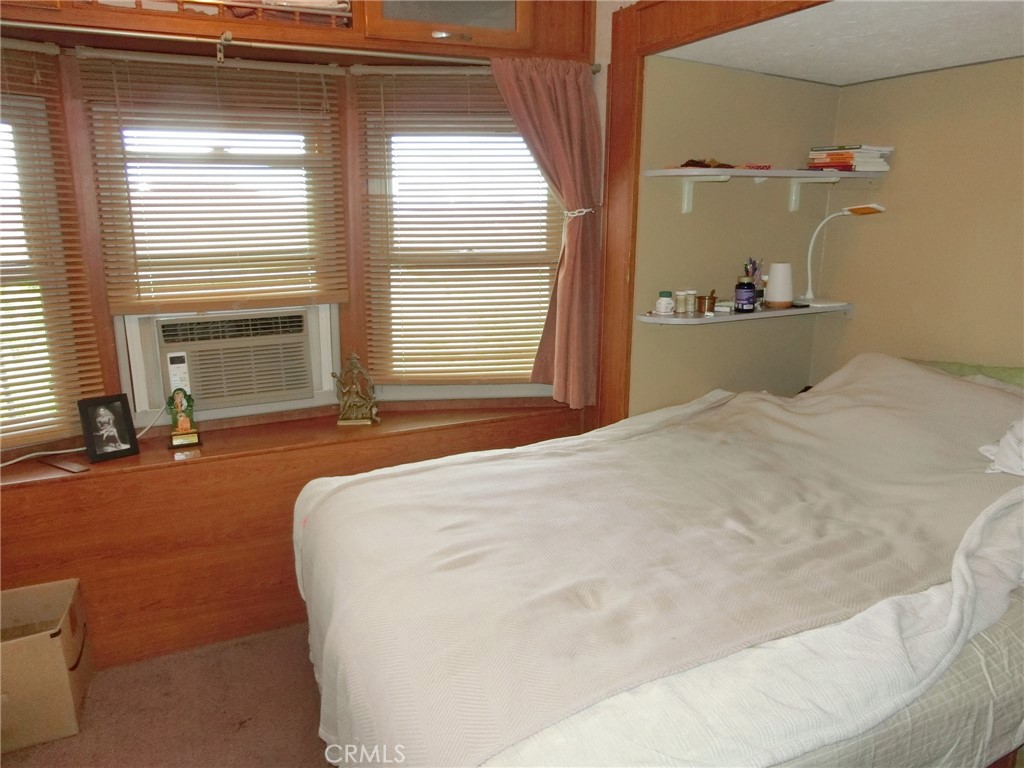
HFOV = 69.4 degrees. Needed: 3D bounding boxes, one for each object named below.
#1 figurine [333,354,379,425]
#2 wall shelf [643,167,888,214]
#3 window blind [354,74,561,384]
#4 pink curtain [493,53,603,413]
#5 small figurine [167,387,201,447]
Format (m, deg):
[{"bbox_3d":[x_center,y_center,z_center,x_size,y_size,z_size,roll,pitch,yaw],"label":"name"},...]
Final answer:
[{"bbox_3d":[-0.532,0.017,2.531,0.150,0.238,0.071,-1,14,-2],"label":"figurine"},{"bbox_3d":[0.816,-0.620,2.385,0.809,0.131,0.197,-7,15,-24],"label":"wall shelf"},{"bbox_3d":[-0.134,-0.511,2.544,0.755,1.047,0.045,-1,14,-5],"label":"window blind"},{"bbox_3d":[0.110,-0.452,2.465,0.374,1.142,0.120,-7,15,-24],"label":"pink curtain"},{"bbox_3d":[-1.032,0.100,2.320,0.092,0.181,0.059,-4,15,-16],"label":"small figurine"}]

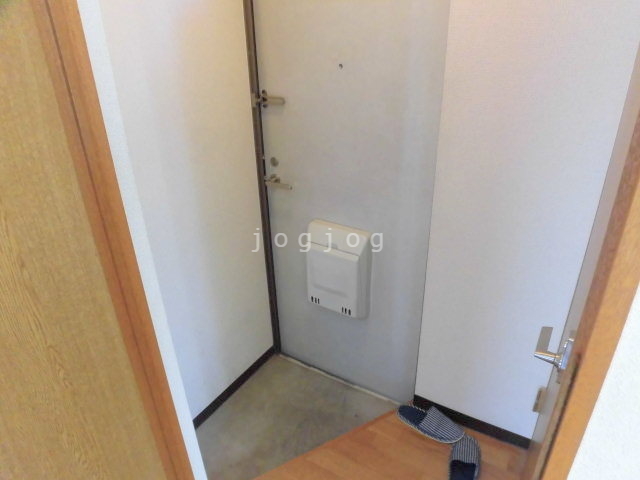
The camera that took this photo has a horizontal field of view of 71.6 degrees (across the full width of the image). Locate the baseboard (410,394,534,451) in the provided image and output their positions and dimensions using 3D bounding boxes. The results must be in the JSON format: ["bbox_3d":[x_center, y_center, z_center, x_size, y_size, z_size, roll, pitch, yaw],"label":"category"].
[{"bbox_3d":[0.577,0.700,1.719,0.435,0.067,0.014,13,31,26],"label":"baseboard"}]

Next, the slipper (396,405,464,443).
[{"bbox_3d":[0.430,0.693,1.731,0.262,0.075,0.102,13,31,26],"label":"slipper"}]

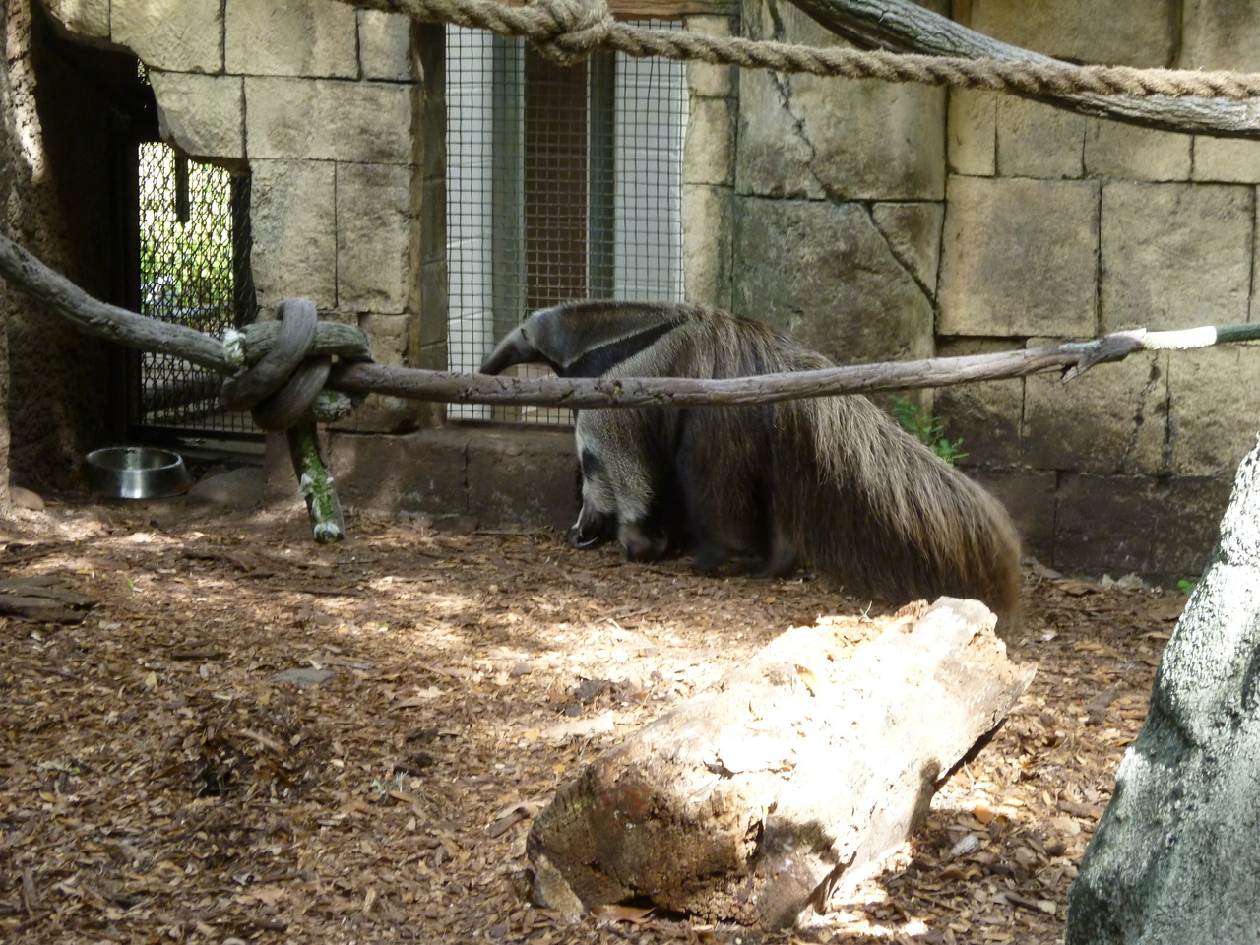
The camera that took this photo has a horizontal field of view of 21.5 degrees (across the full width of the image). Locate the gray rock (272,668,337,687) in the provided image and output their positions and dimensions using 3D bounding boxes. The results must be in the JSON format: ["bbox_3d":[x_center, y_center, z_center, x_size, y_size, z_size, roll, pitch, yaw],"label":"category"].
[{"bbox_3d":[-0.604,0.376,6.125,0.118,0.022,0.075,0,12,0],"label":"gray rock"}]

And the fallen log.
[{"bbox_3d":[0.276,0.441,5.362,0.420,0.225,1.060,6,13,23],"label":"fallen log"}]

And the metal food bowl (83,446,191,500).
[{"bbox_3d":[-1.149,-0.001,7.746,0.250,0.066,0.250,0,12,0],"label":"metal food bowl"}]

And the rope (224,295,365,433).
[{"bbox_3d":[-0.602,-0.194,5.950,0.255,0.225,0.170,0,12,0],"label":"rope"}]

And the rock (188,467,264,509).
[{"bbox_3d":[-0.913,0.026,7.605,0.205,0.075,0.160,0,12,0],"label":"rock"}]

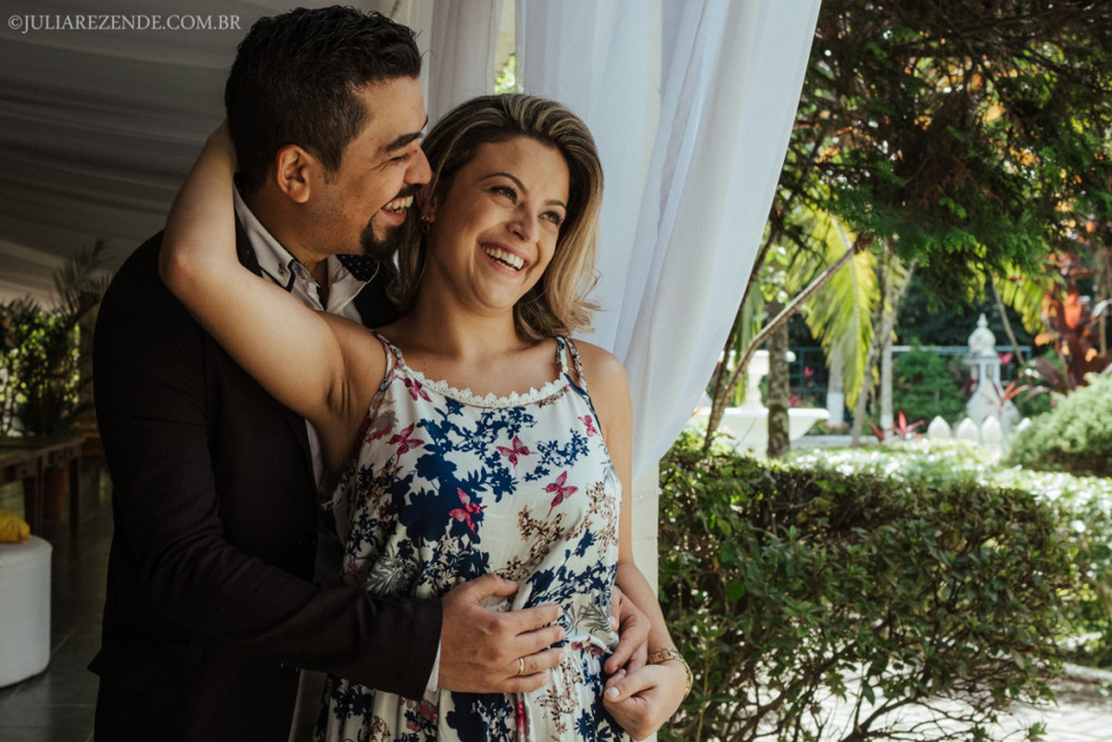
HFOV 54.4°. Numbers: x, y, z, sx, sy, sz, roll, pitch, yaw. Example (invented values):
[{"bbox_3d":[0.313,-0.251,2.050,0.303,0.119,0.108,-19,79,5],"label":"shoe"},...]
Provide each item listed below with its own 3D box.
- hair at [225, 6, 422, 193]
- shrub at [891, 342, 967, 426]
[{"bbox_3d":[-0.255,-0.296,1.180,0.210,0.200,0.170,8,4,24],"label":"hair"},{"bbox_3d":[4.899,0.176,14.200,1.020,1.120,1.000,0,1,0],"label":"shrub"}]

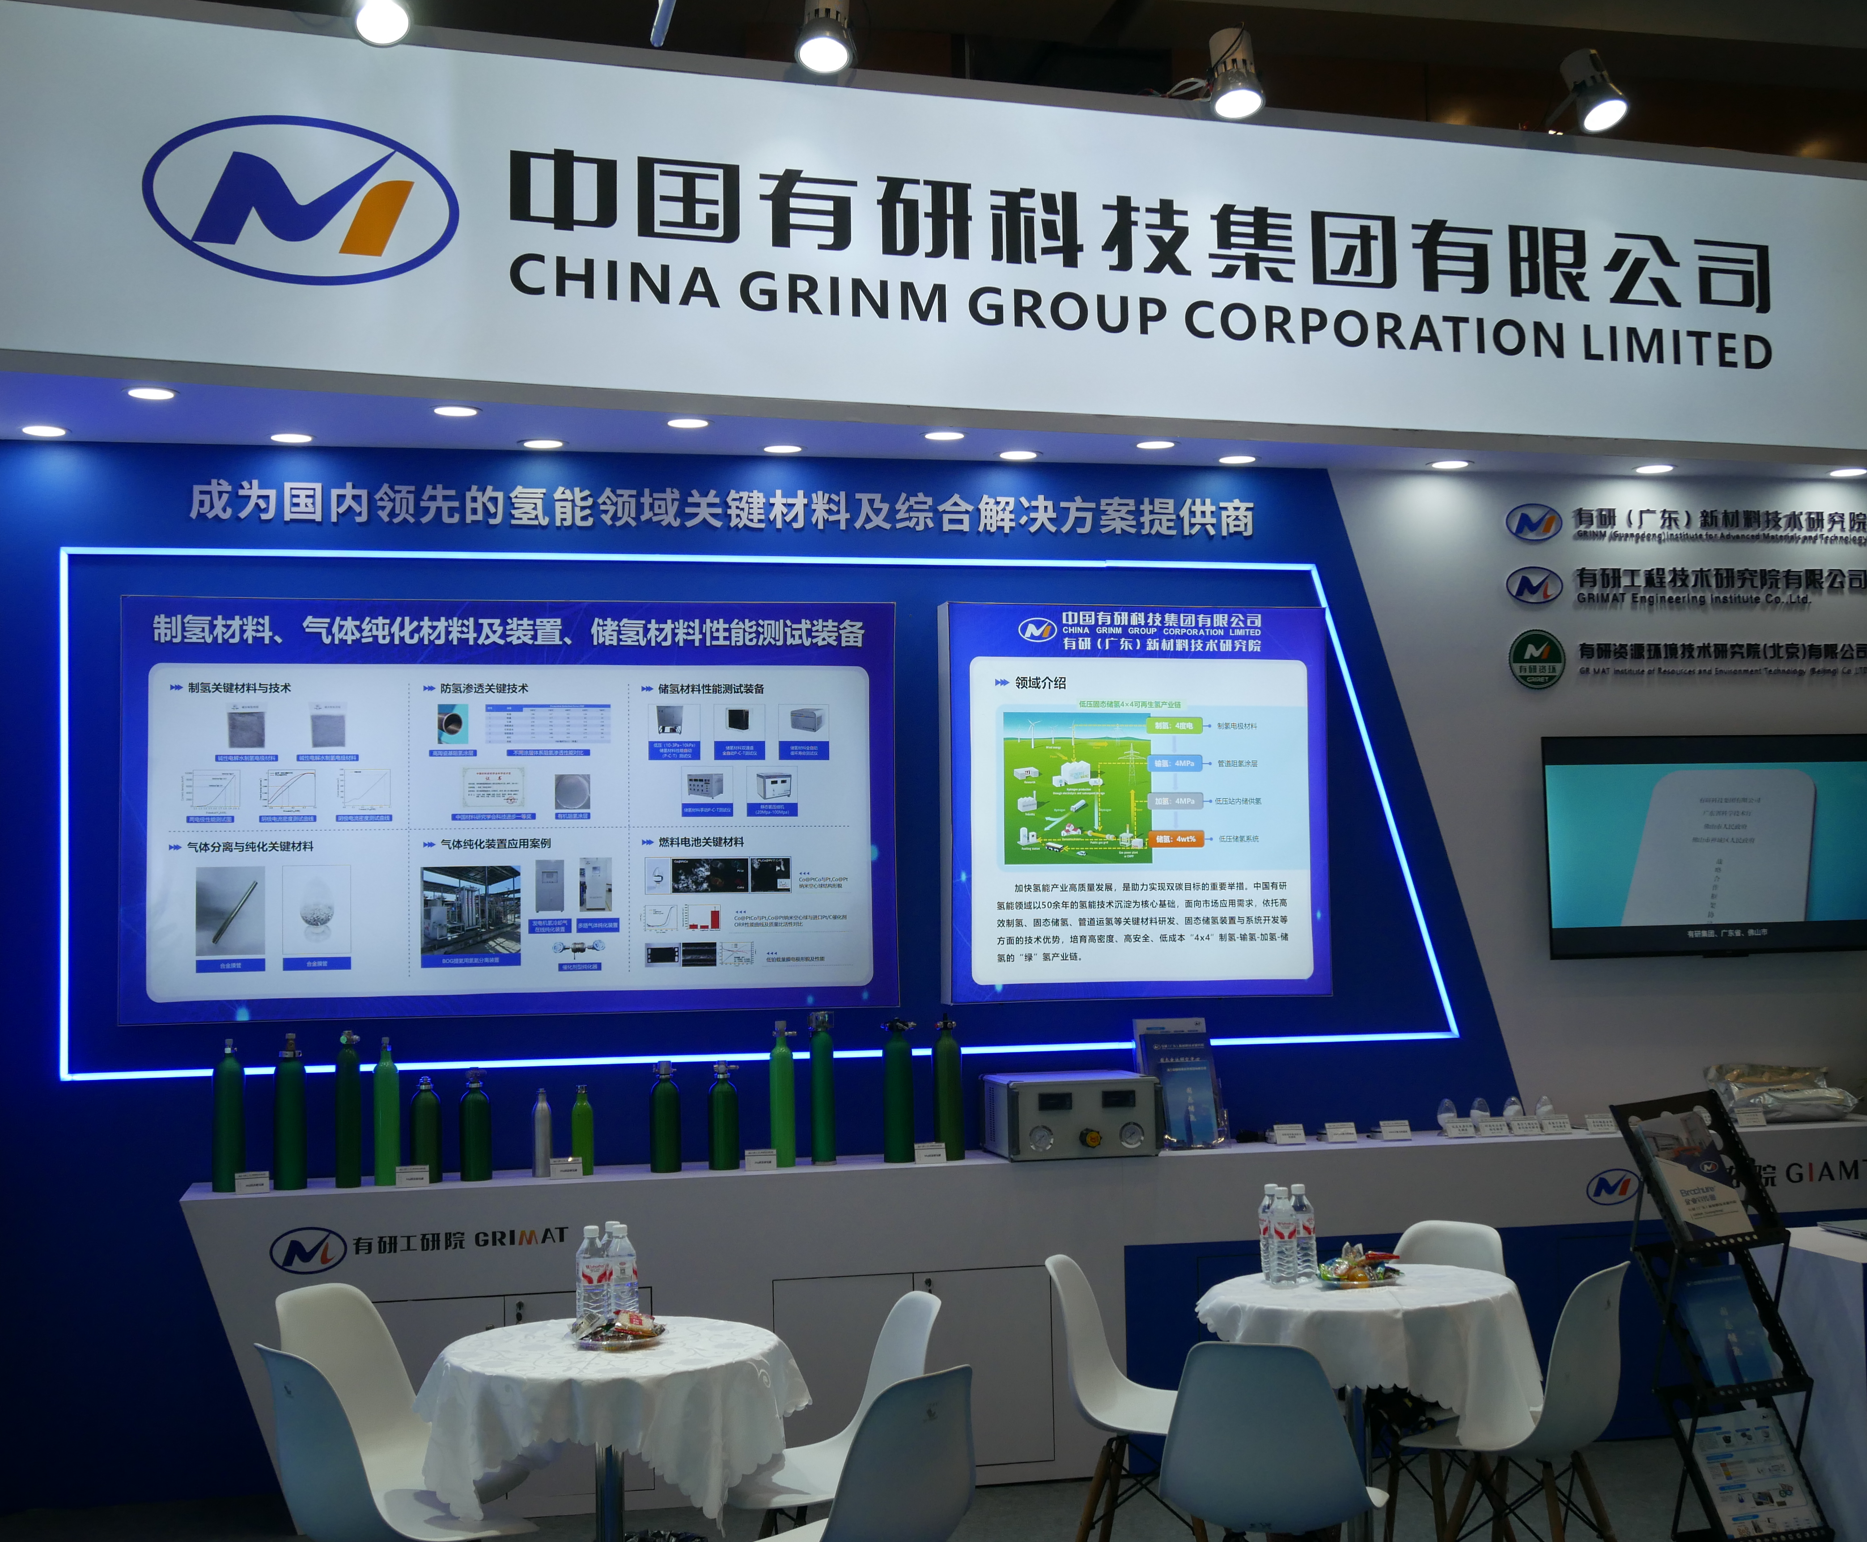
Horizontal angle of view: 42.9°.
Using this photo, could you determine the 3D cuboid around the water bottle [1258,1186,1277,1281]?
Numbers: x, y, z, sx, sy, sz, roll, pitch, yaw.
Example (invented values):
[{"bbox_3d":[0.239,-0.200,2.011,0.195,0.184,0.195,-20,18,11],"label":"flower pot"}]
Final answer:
[{"bbox_3d":[0.817,1.114,5.718,0.065,0.230,0.065,-1,-3,0],"label":"water bottle"}]

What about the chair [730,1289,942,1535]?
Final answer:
[{"bbox_3d":[-0.220,1.565,5.141,0.520,0.820,0.460,0,-2,-17],"label":"chair"}]

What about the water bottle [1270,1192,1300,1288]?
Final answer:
[{"bbox_3d":[0.831,1.110,5.639,0.065,0.230,0.065,-1,-3,0],"label":"water bottle"}]

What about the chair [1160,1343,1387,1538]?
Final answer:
[{"bbox_3d":[0.695,1.540,4.871,0.460,0.820,0.520,-1,-2,14],"label":"chair"}]

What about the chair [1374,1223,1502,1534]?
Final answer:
[{"bbox_3d":[1.180,1.552,5.806,0.460,0.820,0.520,-3,-3,37],"label":"chair"}]

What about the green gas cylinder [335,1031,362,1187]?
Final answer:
[{"bbox_3d":[-1.606,0.926,6.515,0.069,0.424,0.069,0,-2,-12],"label":"green gas cylinder"}]

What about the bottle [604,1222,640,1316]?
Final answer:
[{"bbox_3d":[-0.679,1.107,5.166,0.065,0.230,0.065,-1,-3,0],"label":"bottle"}]

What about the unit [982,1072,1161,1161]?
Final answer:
[{"bbox_3d":[0.410,1.023,7.041,0.445,0.223,0.295,0,-2,-12],"label":"unit"}]

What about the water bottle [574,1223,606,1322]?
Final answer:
[{"bbox_3d":[-0.741,1.107,5.152,0.065,0.230,0.065,-1,-3,0],"label":"water bottle"}]

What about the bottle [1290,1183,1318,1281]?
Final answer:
[{"bbox_3d":[0.881,1.113,5.712,0.065,0.230,0.065,-1,-3,0],"label":"bottle"}]

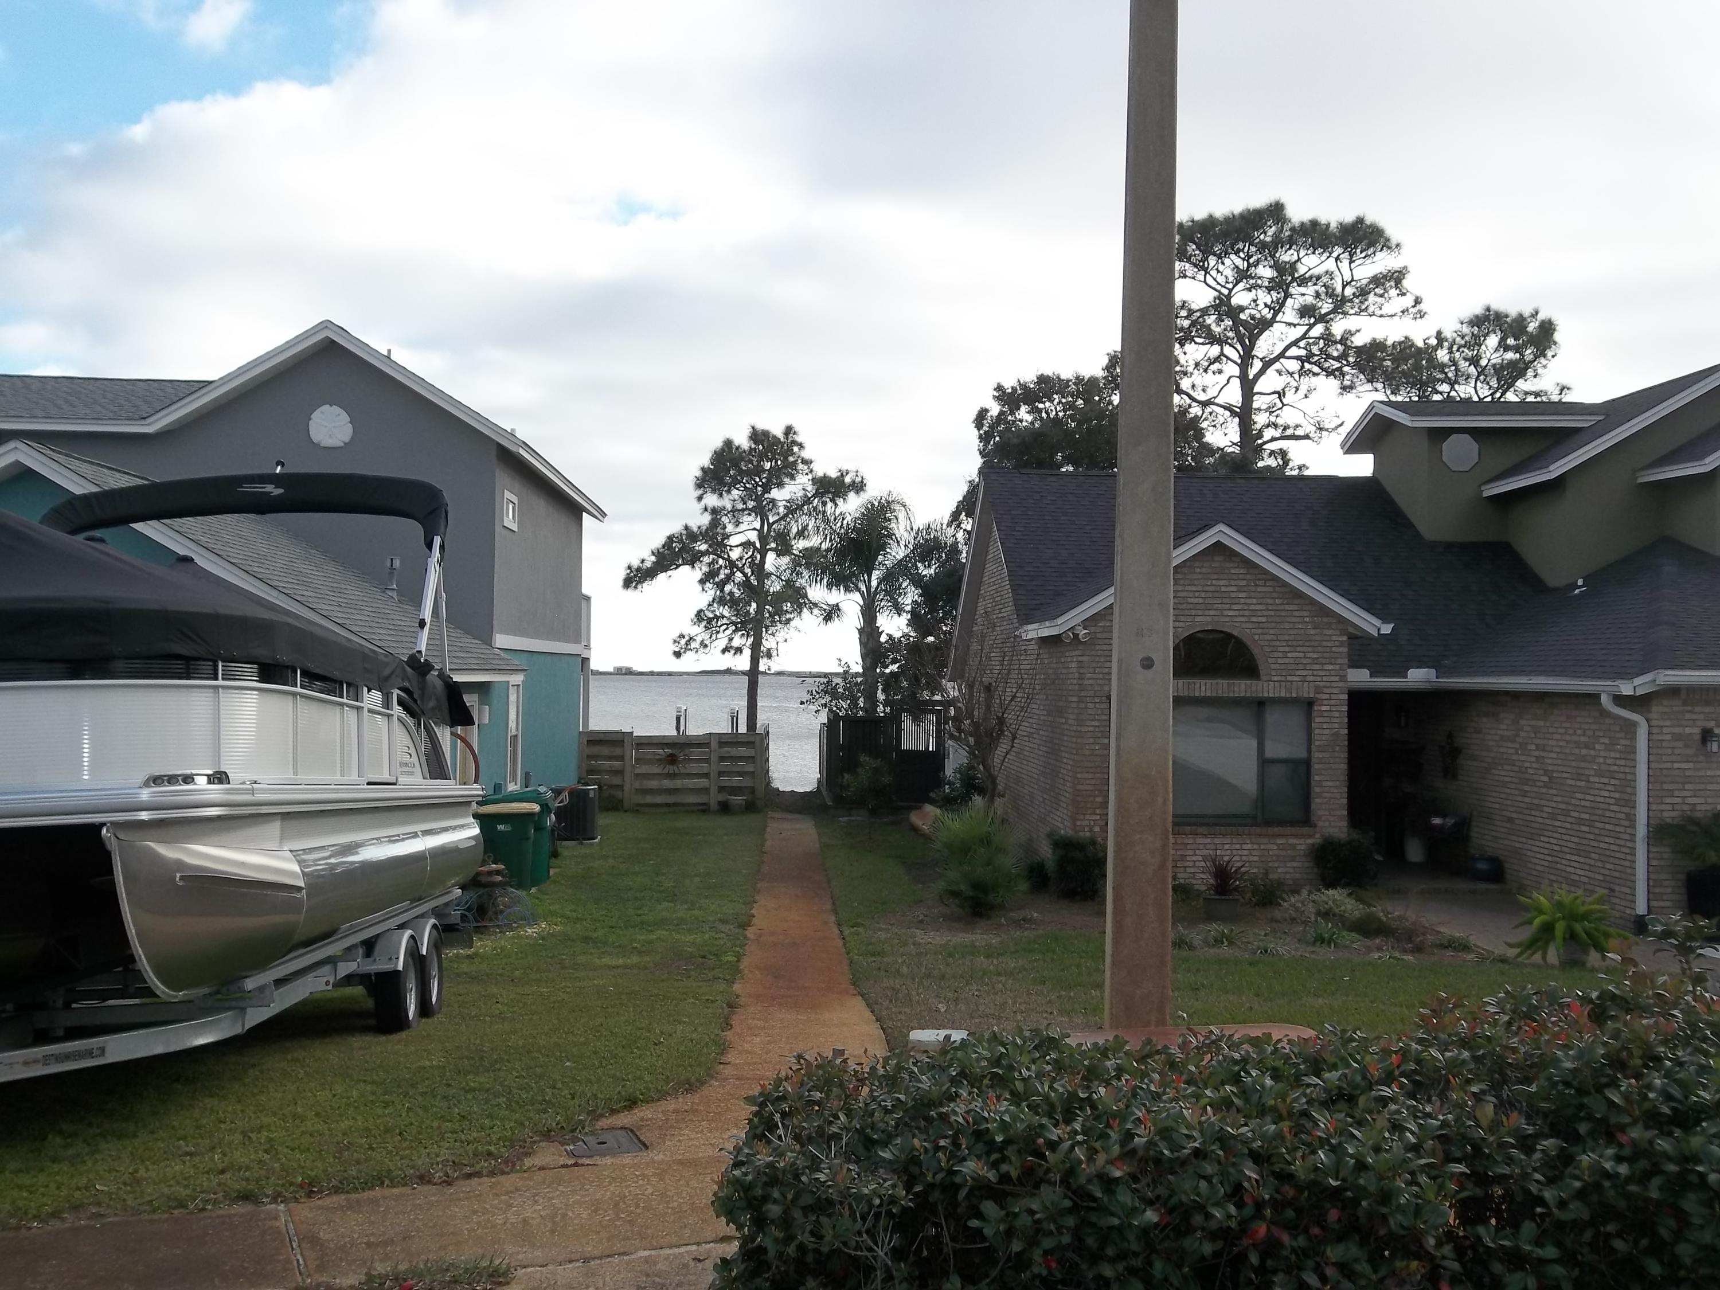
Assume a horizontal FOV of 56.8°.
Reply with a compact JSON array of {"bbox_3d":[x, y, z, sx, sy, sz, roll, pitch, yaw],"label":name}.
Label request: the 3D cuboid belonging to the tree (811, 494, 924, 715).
[{"bbox_3d":[0.174,-0.079,37.500,3.200,6.900,3.200,0,-1,-3],"label":"tree"}]

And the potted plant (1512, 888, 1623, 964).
[{"bbox_3d":[6.007,2.384,13.500,0.980,0.670,0.950,0,-1,-3],"label":"potted plant"}]

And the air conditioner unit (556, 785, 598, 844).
[{"bbox_3d":[-4.420,2.600,24.650,0.780,0.820,0.780,0,-1,-3],"label":"air conditioner unit"}]

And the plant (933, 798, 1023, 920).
[{"bbox_3d":[1.205,2.183,16.300,0.970,1.200,0.950,0,-1,-3],"label":"plant"}]

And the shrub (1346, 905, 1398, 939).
[{"bbox_3d":[4.862,2.629,15.100,0.500,0.330,0.480,0,-1,-3],"label":"shrub"}]

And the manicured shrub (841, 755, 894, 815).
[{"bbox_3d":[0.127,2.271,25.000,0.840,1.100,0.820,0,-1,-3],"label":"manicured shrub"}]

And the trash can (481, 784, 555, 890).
[{"bbox_3d":[-4.110,2.275,19.000,0.820,1.130,0.710,0,-1,-3],"label":"trash can"}]

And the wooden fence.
[{"bbox_3d":[-3.604,2.415,30.900,3.680,1.540,0.160,0,-1,-3],"label":"wooden fence"}]

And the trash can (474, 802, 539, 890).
[{"bbox_3d":[-4.015,2.300,18.050,0.670,1.020,0.610,0,-1,-3],"label":"trash can"}]

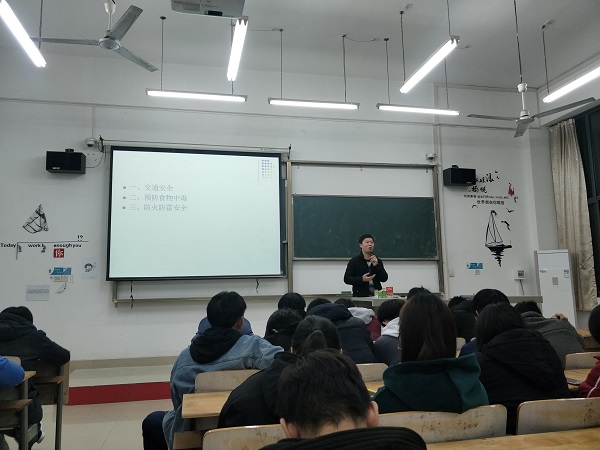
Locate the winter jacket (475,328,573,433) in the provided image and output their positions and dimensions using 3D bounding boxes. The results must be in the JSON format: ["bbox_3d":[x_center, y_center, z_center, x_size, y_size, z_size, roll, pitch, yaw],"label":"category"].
[{"bbox_3d":[0.976,0.715,1.888,0.460,0.560,0.420,1,-8,-18],"label":"winter jacket"}]

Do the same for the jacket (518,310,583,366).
[{"bbox_3d":[1.518,0.841,2.769,0.470,0.580,0.450,1,-8,-13],"label":"jacket"}]

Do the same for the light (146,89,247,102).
[{"bbox_3d":[-1.278,-1.603,5.416,1.228,0.070,0.090,1,-8,-13],"label":"light"}]

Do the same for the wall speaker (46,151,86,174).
[{"bbox_3d":[-3.164,-0.835,5.880,0.432,0.251,0.187,1,-8,-12],"label":"wall speaker"}]

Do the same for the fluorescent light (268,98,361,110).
[{"bbox_3d":[0.201,-1.616,5.790,1.230,0.070,0.095,1,-8,-12],"label":"fluorescent light"}]

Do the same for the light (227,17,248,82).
[{"bbox_3d":[-0.654,-1.782,4.497,0.105,0.075,1.230,1,-8,-12],"label":"light"}]

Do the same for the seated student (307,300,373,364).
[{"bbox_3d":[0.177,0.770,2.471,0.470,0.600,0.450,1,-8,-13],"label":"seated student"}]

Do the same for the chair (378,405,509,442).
[{"bbox_3d":[0.383,0.988,1.494,0.460,0.800,0.470,1,-8,-13],"label":"chair"}]

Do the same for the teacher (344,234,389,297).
[{"bbox_3d":[0.920,0.983,5.898,0.590,1.719,0.380,1,-8,-16],"label":"teacher"}]

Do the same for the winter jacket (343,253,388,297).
[{"bbox_3d":[0.908,0.688,5.938,0.580,0.680,0.350,1,-8,-16],"label":"winter jacket"}]

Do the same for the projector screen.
[{"bbox_3d":[-1.448,-0.162,6.217,2.410,1.881,0.050,1,-8,-12],"label":"projector screen"}]

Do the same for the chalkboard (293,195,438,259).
[{"bbox_3d":[1.129,0.040,7.170,2.545,1.049,0.060,1,-8,-13],"label":"chalkboard"}]

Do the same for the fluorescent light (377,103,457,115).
[{"bbox_3d":[1.650,-1.579,5.982,1.254,0.070,0.090,1,-8,-13],"label":"fluorescent light"}]

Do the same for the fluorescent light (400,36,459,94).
[{"bbox_3d":[1.437,-1.765,4.899,0.100,0.075,1.230,1,-8,-12],"label":"fluorescent light"}]

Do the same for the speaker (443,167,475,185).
[{"bbox_3d":[2.758,-0.811,7.476,0.450,0.270,0.250,0,-2,-10],"label":"speaker"}]

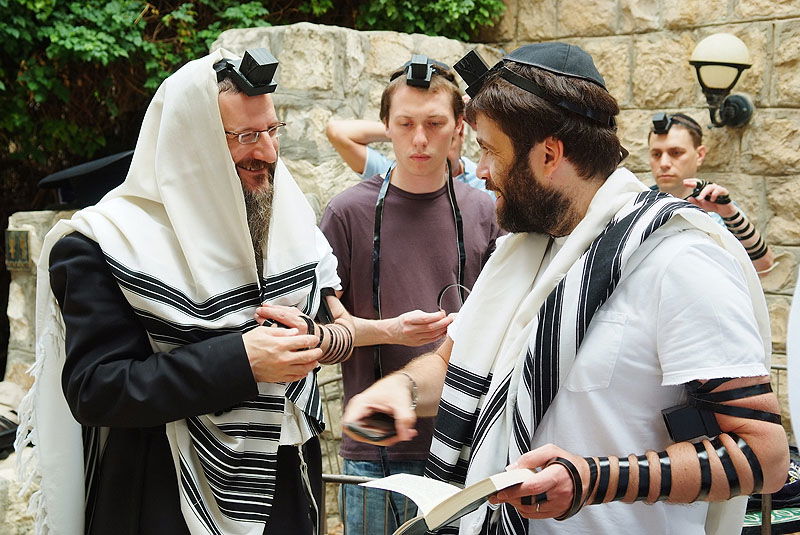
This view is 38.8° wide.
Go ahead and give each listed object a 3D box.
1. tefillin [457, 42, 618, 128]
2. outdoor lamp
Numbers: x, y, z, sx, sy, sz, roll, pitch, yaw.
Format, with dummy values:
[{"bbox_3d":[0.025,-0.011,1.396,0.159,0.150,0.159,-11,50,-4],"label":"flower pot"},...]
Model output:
[{"bbox_3d":[0.195,-0.260,1.630,0.228,0.120,0.170,2,7,14],"label":"tefillin"},{"bbox_3d":[1.198,-0.688,4.180,0.230,0.345,0.300,5,8,40],"label":"outdoor lamp"}]

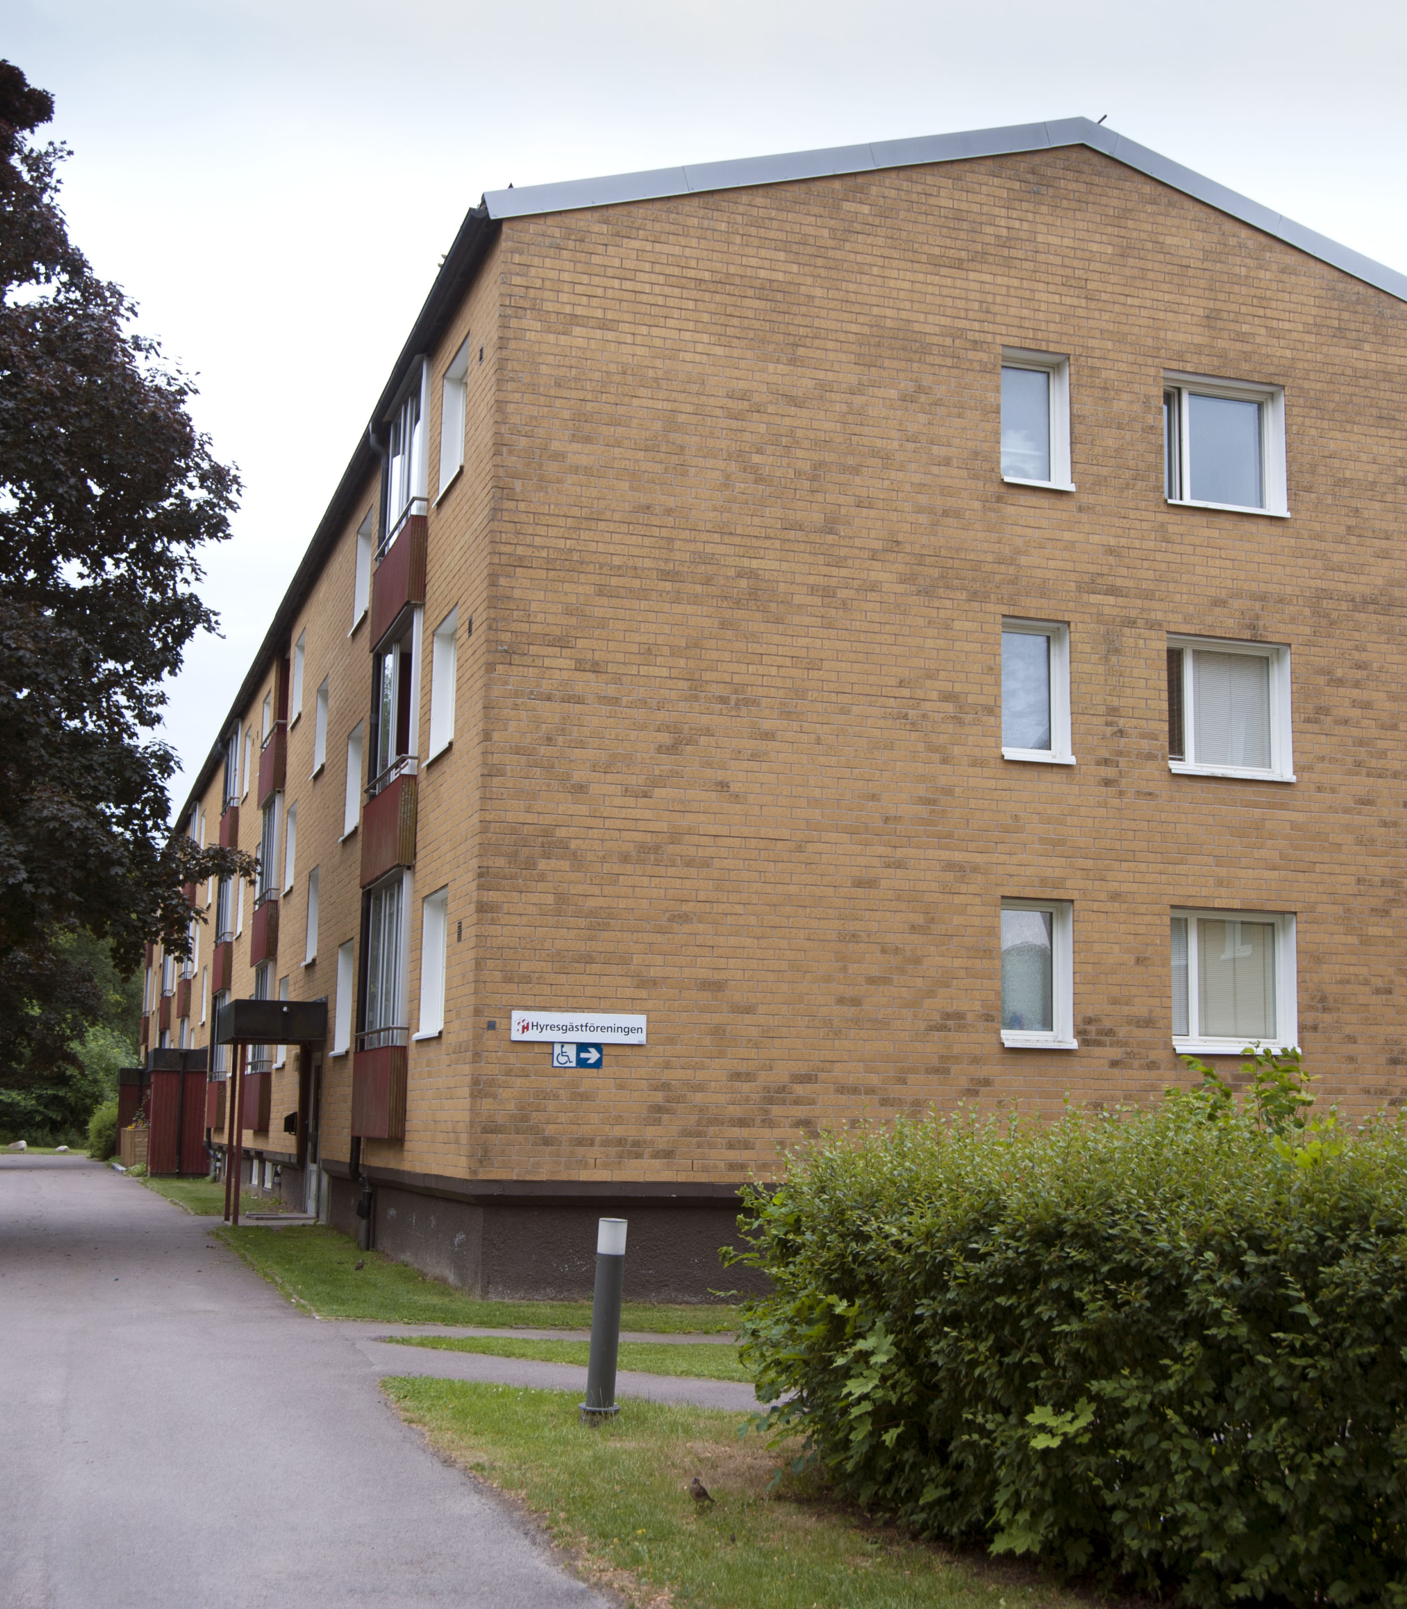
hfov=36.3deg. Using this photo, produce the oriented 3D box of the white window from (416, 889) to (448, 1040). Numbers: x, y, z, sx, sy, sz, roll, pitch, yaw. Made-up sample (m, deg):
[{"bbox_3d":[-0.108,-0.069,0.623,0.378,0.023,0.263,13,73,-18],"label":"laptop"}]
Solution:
[{"bbox_3d":[-2.532,1.535,20.589,0.170,1.392,1.330,4,-9,-17],"label":"white window"}]

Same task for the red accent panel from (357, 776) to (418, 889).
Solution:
[{"bbox_3d":[-3.338,0.339,22.913,0.180,0.923,2.416,4,-9,-17],"label":"red accent panel"}]

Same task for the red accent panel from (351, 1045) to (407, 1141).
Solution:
[{"bbox_3d":[-3.456,3.079,22.832,0.165,0.930,2.590,4,-9,-17],"label":"red accent panel"}]

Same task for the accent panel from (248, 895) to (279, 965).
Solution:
[{"bbox_3d":[-7.083,2.112,34.761,0.180,0.923,2.300,4,-9,-17],"label":"accent panel"}]

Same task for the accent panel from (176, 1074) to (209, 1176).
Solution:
[{"bbox_3d":[-11.015,6.911,46.562,0.640,2.160,0.100,4,-9,-17],"label":"accent panel"}]

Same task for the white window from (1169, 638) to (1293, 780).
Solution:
[{"bbox_3d":[5.183,-0.956,21.237,1.392,1.367,0.200,4,-9,-17],"label":"white window"}]

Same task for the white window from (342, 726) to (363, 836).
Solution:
[{"bbox_3d":[-4.311,-0.286,26.875,0.170,1.342,1.310,4,-9,-17],"label":"white window"}]

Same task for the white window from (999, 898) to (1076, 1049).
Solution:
[{"bbox_3d":[3.135,1.578,20.210,0.754,1.367,0.200,4,-9,-17],"label":"white window"}]

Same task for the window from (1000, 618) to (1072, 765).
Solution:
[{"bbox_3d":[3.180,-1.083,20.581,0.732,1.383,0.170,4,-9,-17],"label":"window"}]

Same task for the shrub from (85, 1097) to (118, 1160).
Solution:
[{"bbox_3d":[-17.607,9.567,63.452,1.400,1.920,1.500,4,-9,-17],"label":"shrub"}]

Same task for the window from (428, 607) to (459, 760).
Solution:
[{"bbox_3d":[-2.449,-1.129,20.880,0.200,1.370,1.252,4,-9,-17],"label":"window"}]

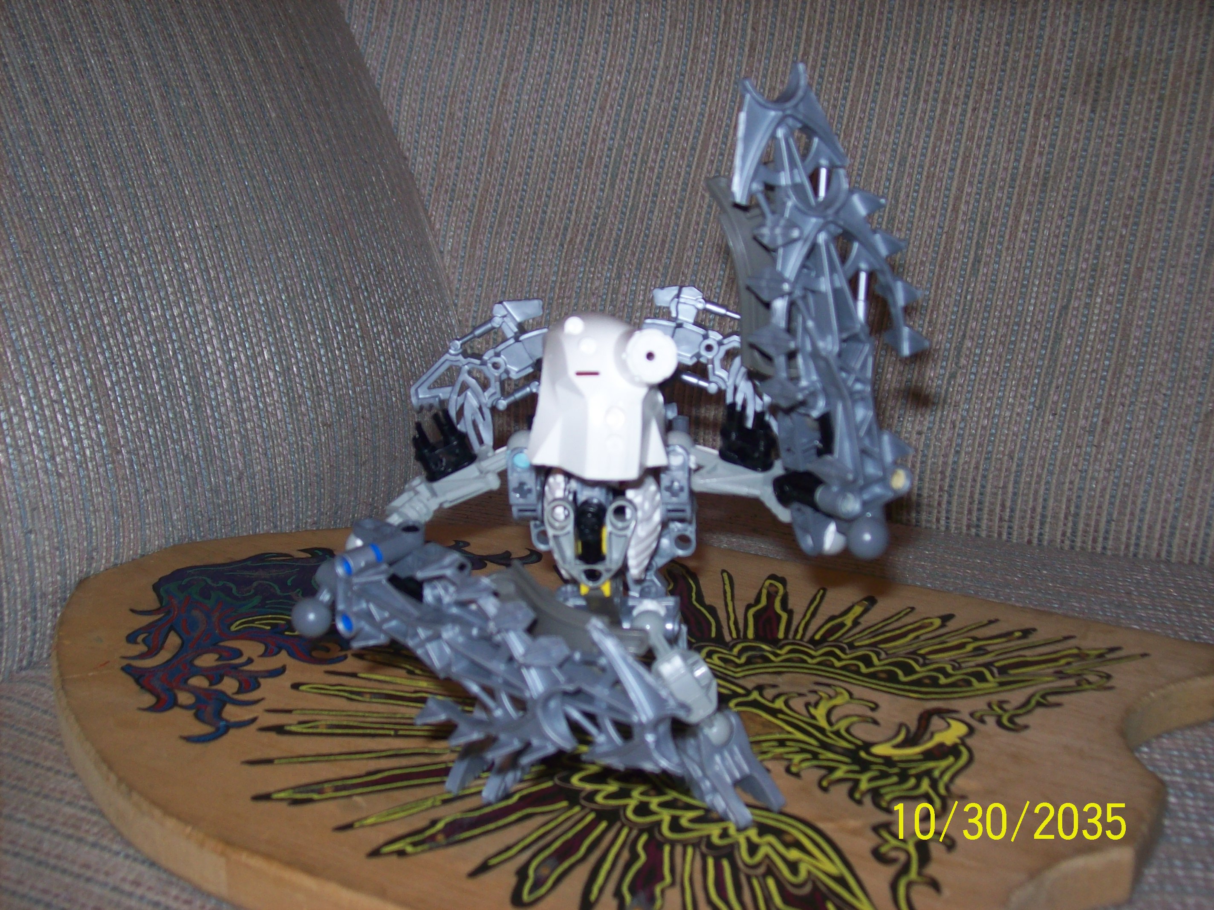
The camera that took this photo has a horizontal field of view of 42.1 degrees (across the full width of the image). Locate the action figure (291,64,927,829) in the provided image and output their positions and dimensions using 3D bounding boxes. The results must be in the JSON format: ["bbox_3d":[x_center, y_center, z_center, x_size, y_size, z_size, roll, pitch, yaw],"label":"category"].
[{"bbox_3d":[0.000,-0.009,0.397,0.166,0.170,0.130,0,17,3],"label":"action figure"}]

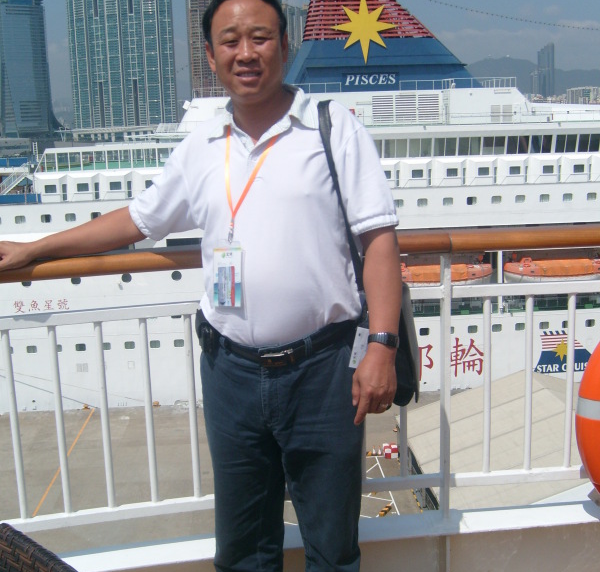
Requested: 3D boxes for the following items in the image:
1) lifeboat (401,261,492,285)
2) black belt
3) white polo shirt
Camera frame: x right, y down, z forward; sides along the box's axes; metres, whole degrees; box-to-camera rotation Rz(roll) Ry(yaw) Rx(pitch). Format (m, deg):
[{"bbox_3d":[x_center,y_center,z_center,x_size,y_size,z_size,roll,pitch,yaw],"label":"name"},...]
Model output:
[{"bbox_3d":[11.848,-0.637,71.732,10.000,2.600,3.200,-3,11,-5],"label":"lifeboat"},{"bbox_3d":[-0.051,0.113,1.874,0.365,0.075,0.290,-2,11,0],"label":"black belt"},{"bbox_3d":[-0.082,-0.159,1.832,0.590,0.570,0.320,-1,11,5],"label":"white polo shirt"}]

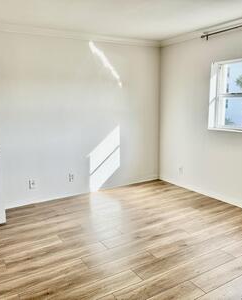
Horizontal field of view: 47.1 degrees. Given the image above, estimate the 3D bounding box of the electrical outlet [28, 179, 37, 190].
[{"bbox_3d":[-1.248,0.491,3.925,0.075,0.118,0.012,-7,12,-31],"label":"electrical outlet"}]

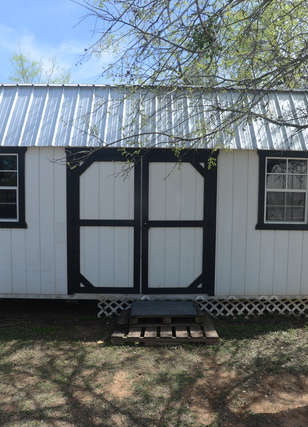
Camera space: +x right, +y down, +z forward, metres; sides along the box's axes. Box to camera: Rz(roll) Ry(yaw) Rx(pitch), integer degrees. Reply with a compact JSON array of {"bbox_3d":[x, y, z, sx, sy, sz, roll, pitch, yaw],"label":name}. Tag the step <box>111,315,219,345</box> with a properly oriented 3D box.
[{"bbox_3d":[0.127,1.453,3.856,1.232,0.110,0.790,0,3,-1],"label":"step"}]

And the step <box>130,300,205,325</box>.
[{"bbox_3d":[0.164,1.324,4.020,0.910,0.135,0.540,0,3,-1],"label":"step"}]

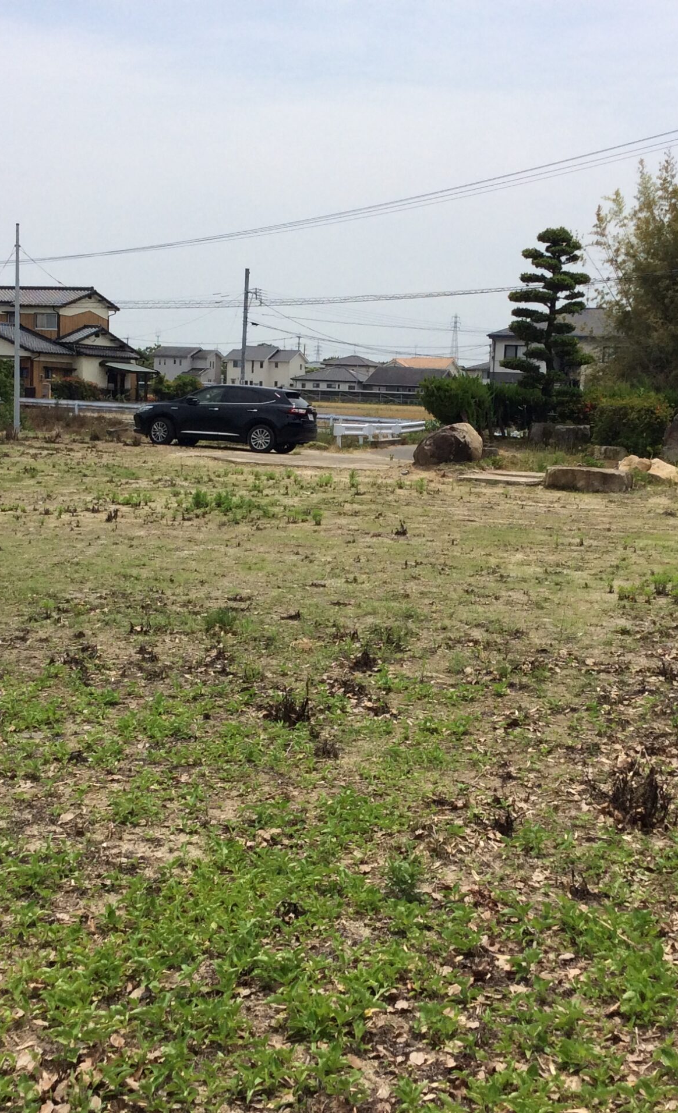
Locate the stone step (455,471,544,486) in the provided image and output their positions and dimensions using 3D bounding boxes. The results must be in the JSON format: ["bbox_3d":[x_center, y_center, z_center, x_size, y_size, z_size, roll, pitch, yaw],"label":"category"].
[{"bbox_3d":[2.956,-1.448,25.211,1.400,0.120,1.200,4,7,20],"label":"stone step"}]

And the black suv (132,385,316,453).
[{"bbox_3d":[-2.830,-3.550,35.050,4.720,1.680,1.840,5,7,18],"label":"black suv"}]

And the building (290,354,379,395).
[{"bbox_3d":[-0.632,-27.876,213.193,12.000,6.617,10.000,4,7,17],"label":"building"}]

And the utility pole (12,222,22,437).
[{"bbox_3d":[-9.068,-6.428,38.800,0.150,6.026,0.150,2,7,0],"label":"utility pole"}]

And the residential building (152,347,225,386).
[{"bbox_3d":[-23.209,-28.406,210.106,9.500,7.313,7.200,3,7,14],"label":"residential building"}]

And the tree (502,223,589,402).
[{"bbox_3d":[6.160,-6.662,41.000,2.650,6.350,2.400,3,7,8],"label":"tree"}]

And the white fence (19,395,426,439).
[{"bbox_3d":[-4.971,-5.233,51.747,18.000,0.850,0.350,5,8,28],"label":"white fence"}]

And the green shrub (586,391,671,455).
[{"bbox_3d":[7.666,-3.502,36.300,2.250,1.690,1.700,4,7,12],"label":"green shrub"}]

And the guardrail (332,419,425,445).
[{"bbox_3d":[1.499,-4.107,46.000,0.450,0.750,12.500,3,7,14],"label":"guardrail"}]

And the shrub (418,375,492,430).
[{"bbox_3d":[3.327,-4.279,39.500,2.050,1.839,1.800,3,7,5],"label":"shrub"}]

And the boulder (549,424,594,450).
[{"bbox_3d":[6.248,-3.194,37.000,1.150,0.700,0.800,2,7,6],"label":"boulder"}]

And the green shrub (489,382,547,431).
[{"bbox_3d":[5.522,-4.586,42.500,1.800,1.600,1.600,2,7,0],"label":"green shrub"}]

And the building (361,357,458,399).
[{"bbox_3d":[10.920,-27.521,213.236,13.300,6.619,10.000,4,7,17],"label":"building"}]

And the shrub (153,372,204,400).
[{"bbox_3d":[-10.242,-10.836,88.000,3.200,1.787,2.200,1,7,-7],"label":"shrub"}]

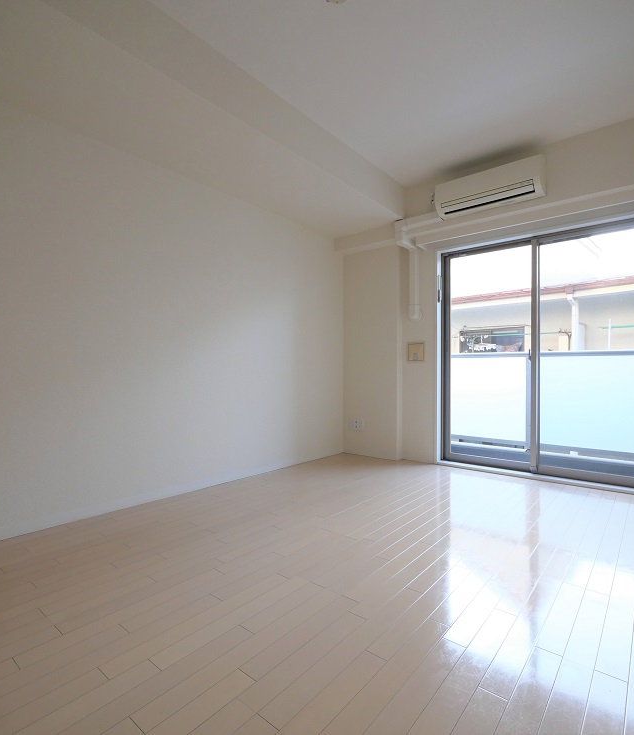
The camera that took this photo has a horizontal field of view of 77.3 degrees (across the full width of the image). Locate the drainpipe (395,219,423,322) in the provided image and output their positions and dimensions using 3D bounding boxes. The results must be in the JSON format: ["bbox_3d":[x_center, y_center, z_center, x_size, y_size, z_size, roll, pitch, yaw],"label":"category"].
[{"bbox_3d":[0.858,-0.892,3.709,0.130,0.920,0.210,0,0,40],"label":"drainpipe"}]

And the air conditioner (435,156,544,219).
[{"bbox_3d":[1.345,-1.389,3.116,0.778,0.248,0.202,0,0,40],"label":"air conditioner"}]

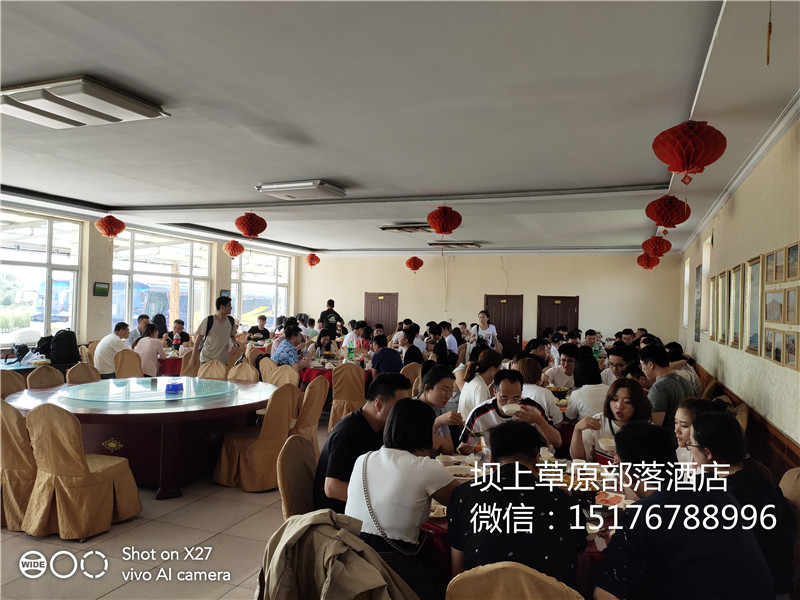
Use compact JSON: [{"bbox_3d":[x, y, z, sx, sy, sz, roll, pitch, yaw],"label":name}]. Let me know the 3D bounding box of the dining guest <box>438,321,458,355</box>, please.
[{"bbox_3d":[0.843,1.171,10.800,0.780,1.330,0.480,2,-1,2],"label":"dining guest"}]

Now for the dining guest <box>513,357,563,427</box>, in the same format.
[{"bbox_3d":[1.156,1.132,4.500,0.480,1.270,0.720,2,0,25],"label":"dining guest"}]

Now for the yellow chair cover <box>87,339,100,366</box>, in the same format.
[{"bbox_3d":[-4.590,1.136,8.200,0.550,0.940,0.450,2,0,-29],"label":"yellow chair cover"}]

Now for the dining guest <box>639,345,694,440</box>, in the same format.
[{"bbox_3d":[2.189,1.089,4.350,0.700,1.420,0.520,2,0,41],"label":"dining guest"}]

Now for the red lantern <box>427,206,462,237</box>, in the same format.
[{"bbox_3d":[0.595,-1.057,7.108,0.460,0.380,0.460,2,0,0],"label":"red lantern"}]

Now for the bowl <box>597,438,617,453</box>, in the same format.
[{"bbox_3d":[1.175,0.813,2.980,0.120,0.055,0.120,2,0,0],"label":"bowl"}]

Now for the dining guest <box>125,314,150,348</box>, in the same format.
[{"bbox_3d":[-4.247,0.960,8.800,0.780,1.330,0.520,2,-1,37],"label":"dining guest"}]

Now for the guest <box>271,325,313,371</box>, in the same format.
[{"bbox_3d":[-1.504,1.040,7.300,0.720,1.330,0.500,3,-1,-30],"label":"guest"}]

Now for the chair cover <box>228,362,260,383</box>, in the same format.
[{"bbox_3d":[-1.967,1.237,6.345,0.470,0.930,0.560,1,-1,20],"label":"chair cover"}]

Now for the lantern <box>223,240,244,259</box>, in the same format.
[{"bbox_3d":[-3.571,-1.087,11.400,0.440,0.380,0.440,1,-1,24],"label":"lantern"}]

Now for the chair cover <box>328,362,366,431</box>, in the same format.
[{"bbox_3d":[-0.638,1.269,6.850,0.460,0.935,0.580,2,-1,-2],"label":"chair cover"}]

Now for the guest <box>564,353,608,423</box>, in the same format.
[{"bbox_3d":[1.667,1.139,4.650,0.480,1.290,0.720,2,0,12],"label":"guest"}]

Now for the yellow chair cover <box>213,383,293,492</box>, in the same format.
[{"bbox_3d":[-1.323,1.242,5.071,0.600,0.940,0.460,2,0,19],"label":"yellow chair cover"}]

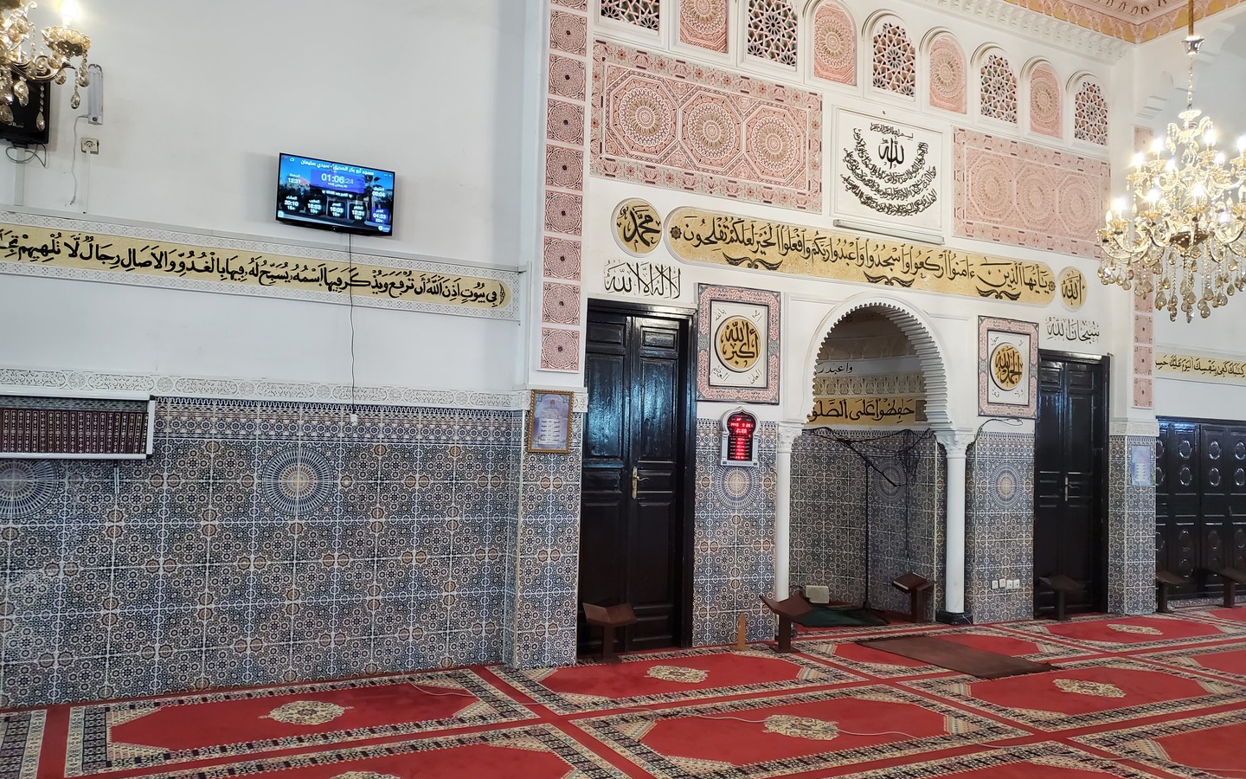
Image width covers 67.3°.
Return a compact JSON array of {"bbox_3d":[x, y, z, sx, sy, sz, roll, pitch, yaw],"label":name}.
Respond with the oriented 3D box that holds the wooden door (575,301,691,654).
[{"bbox_3d":[0.078,0.660,7.152,1.040,2.630,0.120,3,-4,-27],"label":"wooden door"}]

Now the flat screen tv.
[{"bbox_3d":[-1.834,-1.245,6.006,0.722,0.424,0.066,3,-3,-27],"label":"flat screen tv"}]

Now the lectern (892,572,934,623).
[{"bbox_3d":[2.691,1.932,8.640,0.242,0.404,0.364,3,-3,-21],"label":"lectern"}]

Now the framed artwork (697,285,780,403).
[{"bbox_3d":[0.926,-0.351,7.455,0.783,0.919,0.040,3,-3,-27],"label":"framed artwork"}]

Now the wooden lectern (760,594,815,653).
[{"bbox_3d":[1.259,1.811,7.256,0.364,0.404,0.242,3,-3,-24],"label":"wooden lectern"}]

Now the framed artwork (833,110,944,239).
[{"bbox_3d":[2.369,-1.916,8.262,1.262,0.919,0.040,3,-3,-27],"label":"framed artwork"}]

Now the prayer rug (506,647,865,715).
[{"bbox_3d":[0.393,1.944,6.396,2.293,0.015,1.172,3,-3,-27],"label":"prayer rug"}]

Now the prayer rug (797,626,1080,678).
[{"bbox_3d":[2.542,2.059,7.434,2.222,0.015,1.151,3,-3,-27],"label":"prayer rug"}]

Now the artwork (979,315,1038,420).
[{"bbox_3d":[3.651,-0.205,8.858,0.783,0.929,0.040,3,-3,-27],"label":"artwork"}]

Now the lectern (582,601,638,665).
[{"bbox_3d":[-0.106,1.738,6.693,0.364,0.404,0.242,2,-3,-12],"label":"lectern"}]

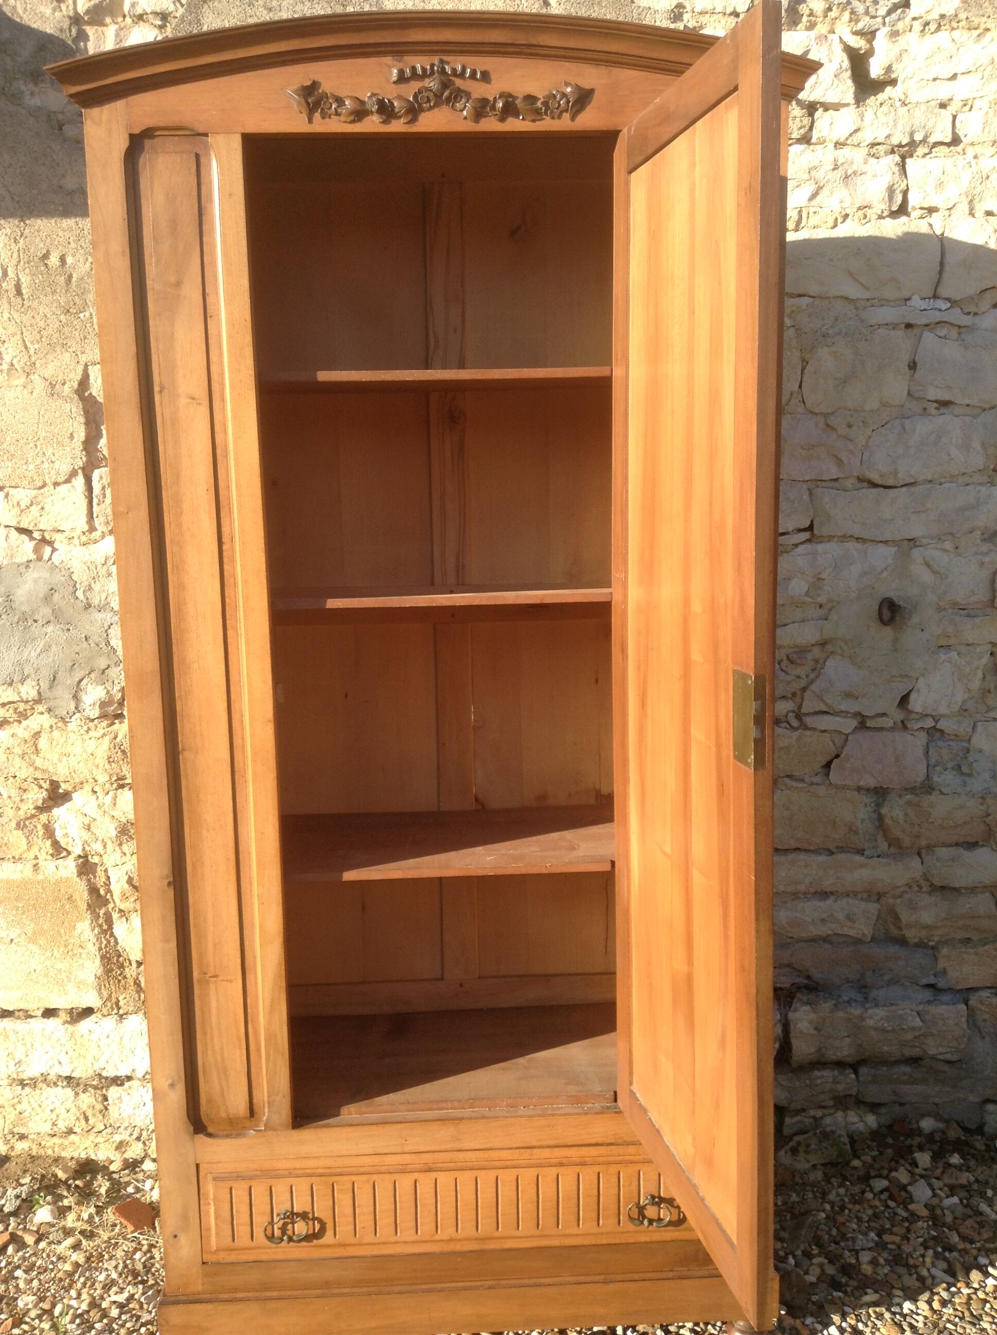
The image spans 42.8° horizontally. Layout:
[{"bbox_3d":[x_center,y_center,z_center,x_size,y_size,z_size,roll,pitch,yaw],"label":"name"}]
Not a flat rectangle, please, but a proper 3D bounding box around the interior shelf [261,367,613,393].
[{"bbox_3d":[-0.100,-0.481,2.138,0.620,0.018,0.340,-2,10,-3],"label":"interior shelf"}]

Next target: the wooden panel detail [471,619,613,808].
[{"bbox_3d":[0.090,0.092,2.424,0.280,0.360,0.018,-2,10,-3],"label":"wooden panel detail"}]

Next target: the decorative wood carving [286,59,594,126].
[{"bbox_3d":[-0.083,-0.834,1.844,0.445,0.090,0.025,-2,10,-3],"label":"decorative wood carving"}]

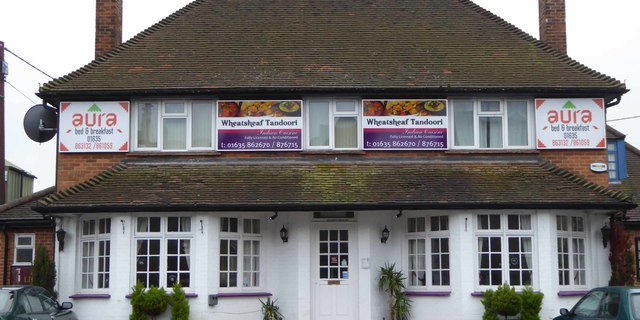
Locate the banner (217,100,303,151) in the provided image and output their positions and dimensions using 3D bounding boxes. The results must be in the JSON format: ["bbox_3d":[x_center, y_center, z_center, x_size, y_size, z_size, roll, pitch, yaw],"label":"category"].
[{"bbox_3d":[-1.225,-0.696,19.918,1.740,1.038,0.060,0,-7,1],"label":"banner"}]

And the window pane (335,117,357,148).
[{"bbox_3d":[0.521,-0.553,19.978,0.471,0.655,0.050,0,-7,1],"label":"window pane"}]

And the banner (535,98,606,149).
[{"bbox_3d":[5.120,-0.732,19.964,1.434,1.047,0.050,0,-7,0],"label":"banner"}]

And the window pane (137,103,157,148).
[{"bbox_3d":[-3.528,-0.701,20.073,0.423,0.941,0.050,0,-7,1],"label":"window pane"}]

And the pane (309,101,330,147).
[{"bbox_3d":[-0.005,-0.740,20.086,0.420,0.935,0.050,0,-7,0],"label":"pane"}]

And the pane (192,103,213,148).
[{"bbox_3d":[-2.415,-0.700,20.052,0.431,0.940,0.050,0,-7,1],"label":"pane"}]

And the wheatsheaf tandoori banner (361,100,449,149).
[{"bbox_3d":[1.742,-0.713,19.992,1.750,1.060,0.050,0,-7,0],"label":"wheatsheaf tandoori banner"}]

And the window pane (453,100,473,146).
[{"bbox_3d":[2.957,-0.740,20.086,0.424,0.935,0.050,0,-7,0],"label":"window pane"}]

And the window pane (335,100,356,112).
[{"bbox_3d":[0.534,-1.096,20.133,0.407,0.223,0.050,0,-7,0],"label":"window pane"}]

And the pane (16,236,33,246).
[{"bbox_3d":[-6.713,1.852,22.298,0.328,0.200,0.050,0,-7,0],"label":"pane"}]

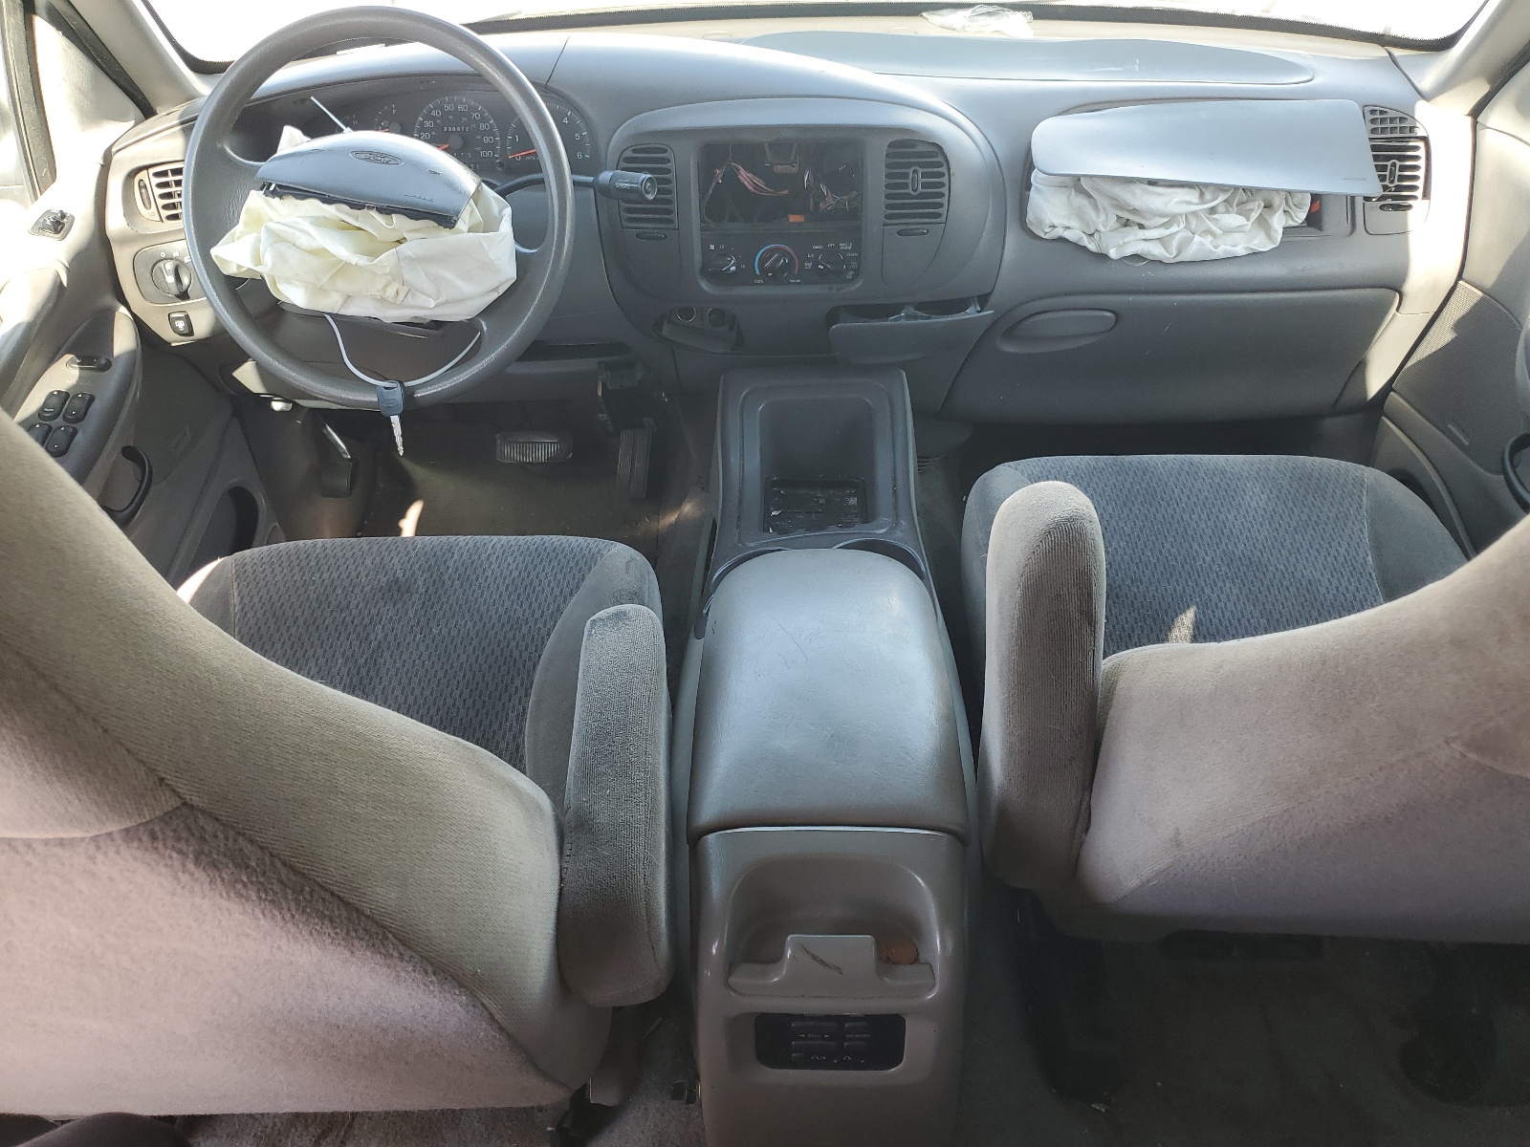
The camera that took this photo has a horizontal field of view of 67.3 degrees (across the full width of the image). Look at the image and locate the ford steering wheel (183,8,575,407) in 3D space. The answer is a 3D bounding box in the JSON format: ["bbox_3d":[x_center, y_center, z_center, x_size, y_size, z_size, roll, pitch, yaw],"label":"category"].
[{"bbox_3d":[-0.382,-0.357,1.142,0.390,0.390,0.120,8,8,0],"label":"ford steering wheel"}]

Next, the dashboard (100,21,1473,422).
[{"bbox_3d":[0.023,-0.463,1.476,1.520,0.415,0.420,0,35,1],"label":"dashboard"}]

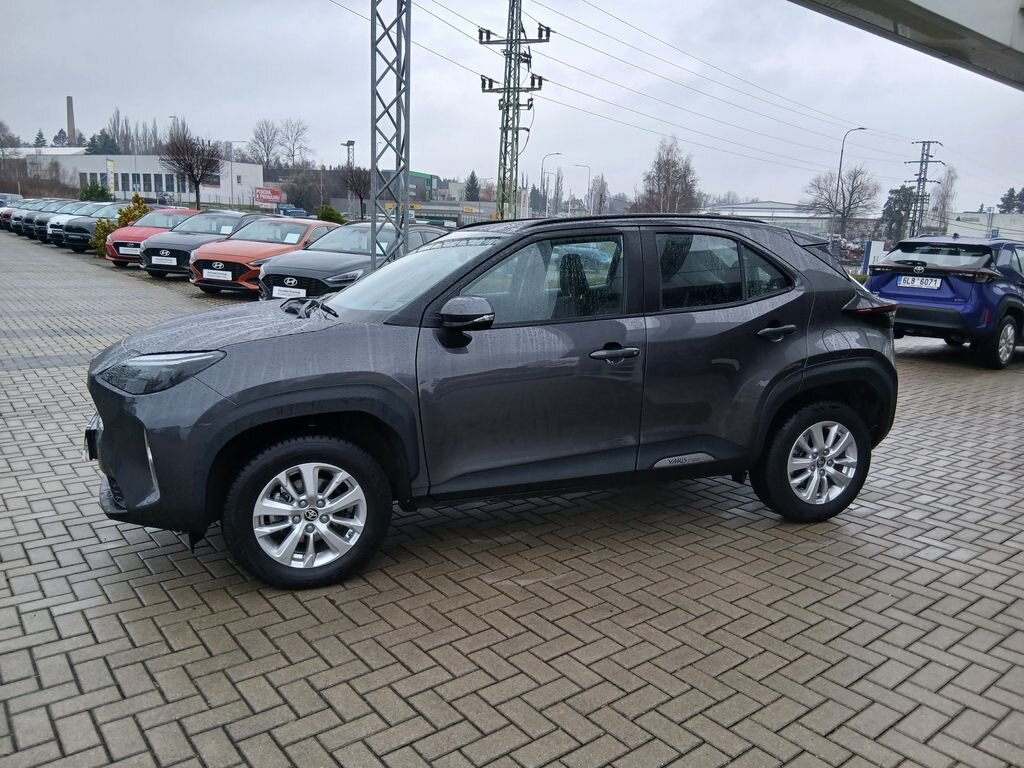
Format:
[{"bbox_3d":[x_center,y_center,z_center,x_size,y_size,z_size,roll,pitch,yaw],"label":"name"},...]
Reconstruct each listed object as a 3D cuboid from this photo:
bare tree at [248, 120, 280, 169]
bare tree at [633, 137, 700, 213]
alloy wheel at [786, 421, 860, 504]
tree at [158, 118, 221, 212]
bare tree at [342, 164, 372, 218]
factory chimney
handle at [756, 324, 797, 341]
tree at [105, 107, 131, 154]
[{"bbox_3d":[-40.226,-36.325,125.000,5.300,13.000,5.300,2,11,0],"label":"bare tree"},{"bbox_3d":[17.678,-23.055,88.000,7.800,11.000,7.600,2,11,0],"label":"bare tree"},{"bbox_3d":[1.574,0.394,3.997,0.440,0.440,0.180,-3,11,-21],"label":"alloy wheel"},{"bbox_3d":[-15.885,-10.697,38.000,3.100,4.600,3.100,2,11,0],"label":"tree"},{"bbox_3d":[-12.804,-16.142,65.000,3.200,4.770,3.200,2,10,0],"label":"bare tree"},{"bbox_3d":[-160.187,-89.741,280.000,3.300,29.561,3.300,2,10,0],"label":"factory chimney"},{"bbox_3d":[1.287,-0.251,3.743,0.215,0.055,0.055,-3,11,-21],"label":"handle"},{"bbox_3d":[-96.964,-58.919,190.000,6.200,18.102,6.200,2,10,0],"label":"tree"}]

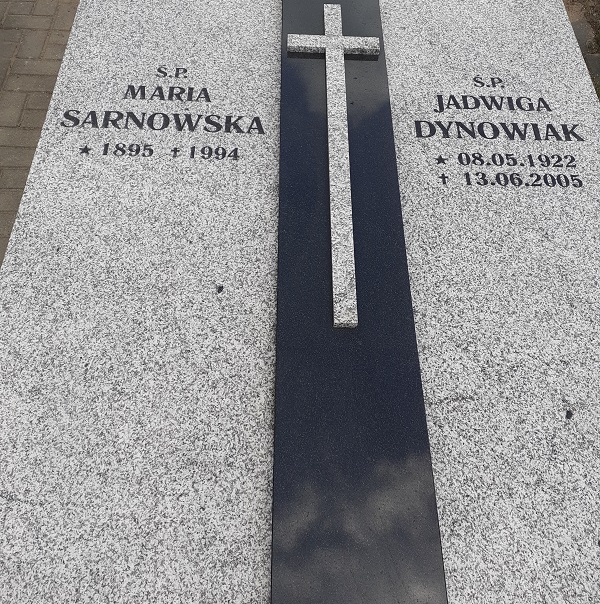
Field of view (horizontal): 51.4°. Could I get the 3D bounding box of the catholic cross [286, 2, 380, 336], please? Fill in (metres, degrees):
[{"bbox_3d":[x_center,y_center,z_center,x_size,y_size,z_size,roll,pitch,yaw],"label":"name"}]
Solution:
[{"bbox_3d":[0.096,-0.413,1.577,0.259,0.019,1.079,1,59,-2],"label":"catholic cross"}]

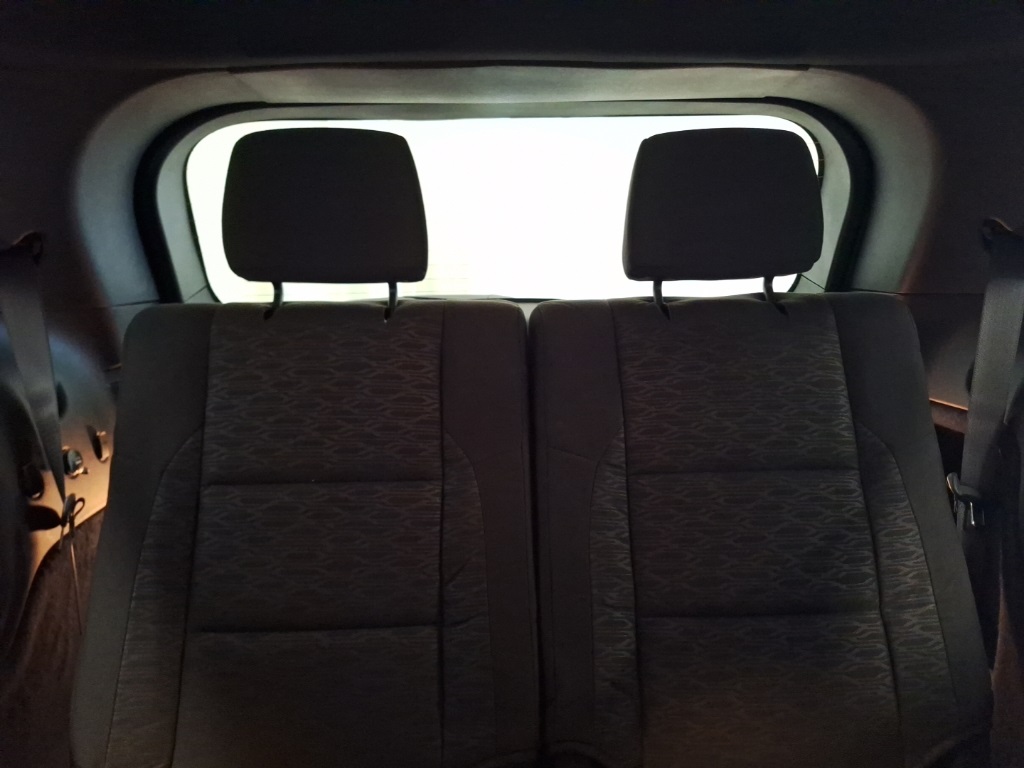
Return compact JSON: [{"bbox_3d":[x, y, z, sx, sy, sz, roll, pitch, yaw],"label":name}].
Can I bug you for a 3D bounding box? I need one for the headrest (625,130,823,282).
[{"bbox_3d":[0.271,-0.229,0.885,0.245,0.188,0.110,-1,-4,-2],"label":"headrest"}]

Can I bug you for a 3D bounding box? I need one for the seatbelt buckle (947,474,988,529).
[{"bbox_3d":[0.573,0.148,0.860,0.020,0.065,0.054,-19,18,-8],"label":"seatbelt buckle"}]

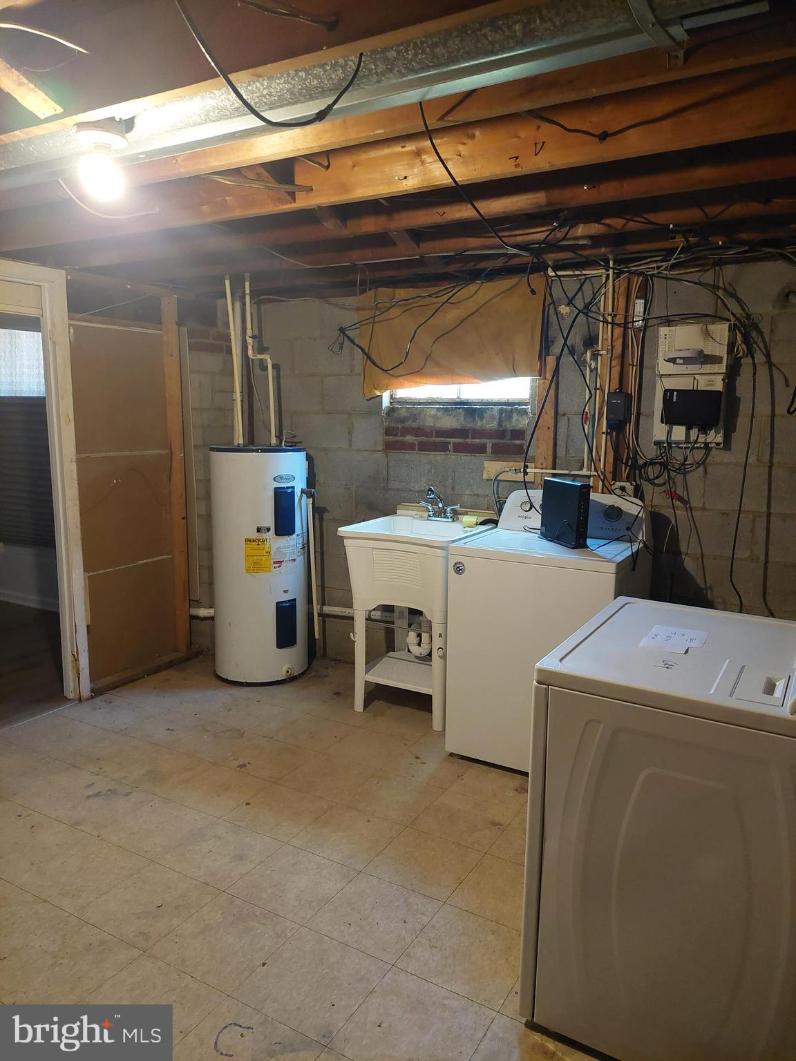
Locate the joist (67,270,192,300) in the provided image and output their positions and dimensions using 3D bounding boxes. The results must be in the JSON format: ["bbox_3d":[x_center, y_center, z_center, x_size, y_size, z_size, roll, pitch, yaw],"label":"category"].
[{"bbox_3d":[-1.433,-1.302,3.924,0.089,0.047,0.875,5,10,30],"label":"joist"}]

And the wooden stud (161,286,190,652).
[{"bbox_3d":[-1.305,-0.288,4.310,0.089,2.082,0.038,5,10,30],"label":"wooden stud"}]

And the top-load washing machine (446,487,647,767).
[{"bbox_3d":[0.680,0.417,3.234,0.690,1.105,0.690,5,10,30],"label":"top-load washing machine"}]

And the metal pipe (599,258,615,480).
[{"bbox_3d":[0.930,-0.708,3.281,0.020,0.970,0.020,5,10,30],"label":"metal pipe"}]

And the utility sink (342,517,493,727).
[{"bbox_3d":[0.102,0.434,3.724,0.635,0.915,0.570,5,10,30],"label":"utility sink"}]

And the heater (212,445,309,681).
[{"bbox_3d":[-0.777,0.180,4.173,0.520,1.275,0.520,0,9,0],"label":"heater"}]

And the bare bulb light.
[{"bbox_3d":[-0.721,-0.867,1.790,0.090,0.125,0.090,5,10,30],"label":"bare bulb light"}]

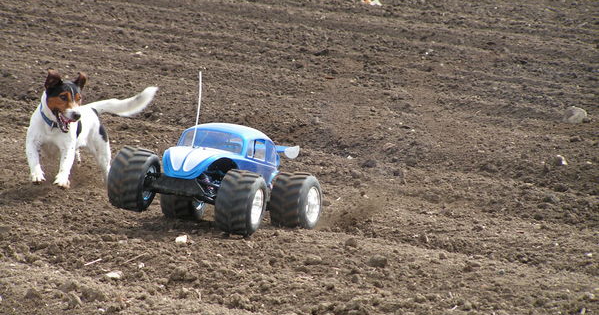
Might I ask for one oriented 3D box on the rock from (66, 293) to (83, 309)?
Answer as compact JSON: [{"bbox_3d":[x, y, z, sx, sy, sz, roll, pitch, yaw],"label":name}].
[{"bbox_3d":[-0.587,0.376,11.696,0.041,0.039,0.034,0,5,0],"label":"rock"}]

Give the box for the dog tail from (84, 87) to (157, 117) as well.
[{"bbox_3d":[-0.597,-0.185,15.100,0.245,0.100,0.070,-2,6,-16],"label":"dog tail"}]

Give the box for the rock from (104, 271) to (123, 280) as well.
[{"bbox_3d":[-0.444,0.281,10.700,0.042,0.017,0.033,0,6,0],"label":"rock"}]

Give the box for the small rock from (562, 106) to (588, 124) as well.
[{"bbox_3d":[0.898,-0.138,14.579,0.078,0.052,0.062,0,6,0],"label":"small rock"}]

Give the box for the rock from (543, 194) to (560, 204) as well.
[{"bbox_3d":[0.693,0.113,12.297,0.045,0.024,0.036,0,6,0],"label":"rock"}]

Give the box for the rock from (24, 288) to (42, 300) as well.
[{"bbox_3d":[-0.707,0.361,11.903,0.046,0.029,0.039,0,5,0],"label":"rock"}]

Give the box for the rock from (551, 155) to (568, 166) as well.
[{"bbox_3d":[0.906,0.010,15.578,0.057,0.031,0.049,0,5,0],"label":"rock"}]

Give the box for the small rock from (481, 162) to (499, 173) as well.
[{"bbox_3d":[0.649,0.034,15.297,0.059,0.037,0.051,0,5,0],"label":"small rock"}]

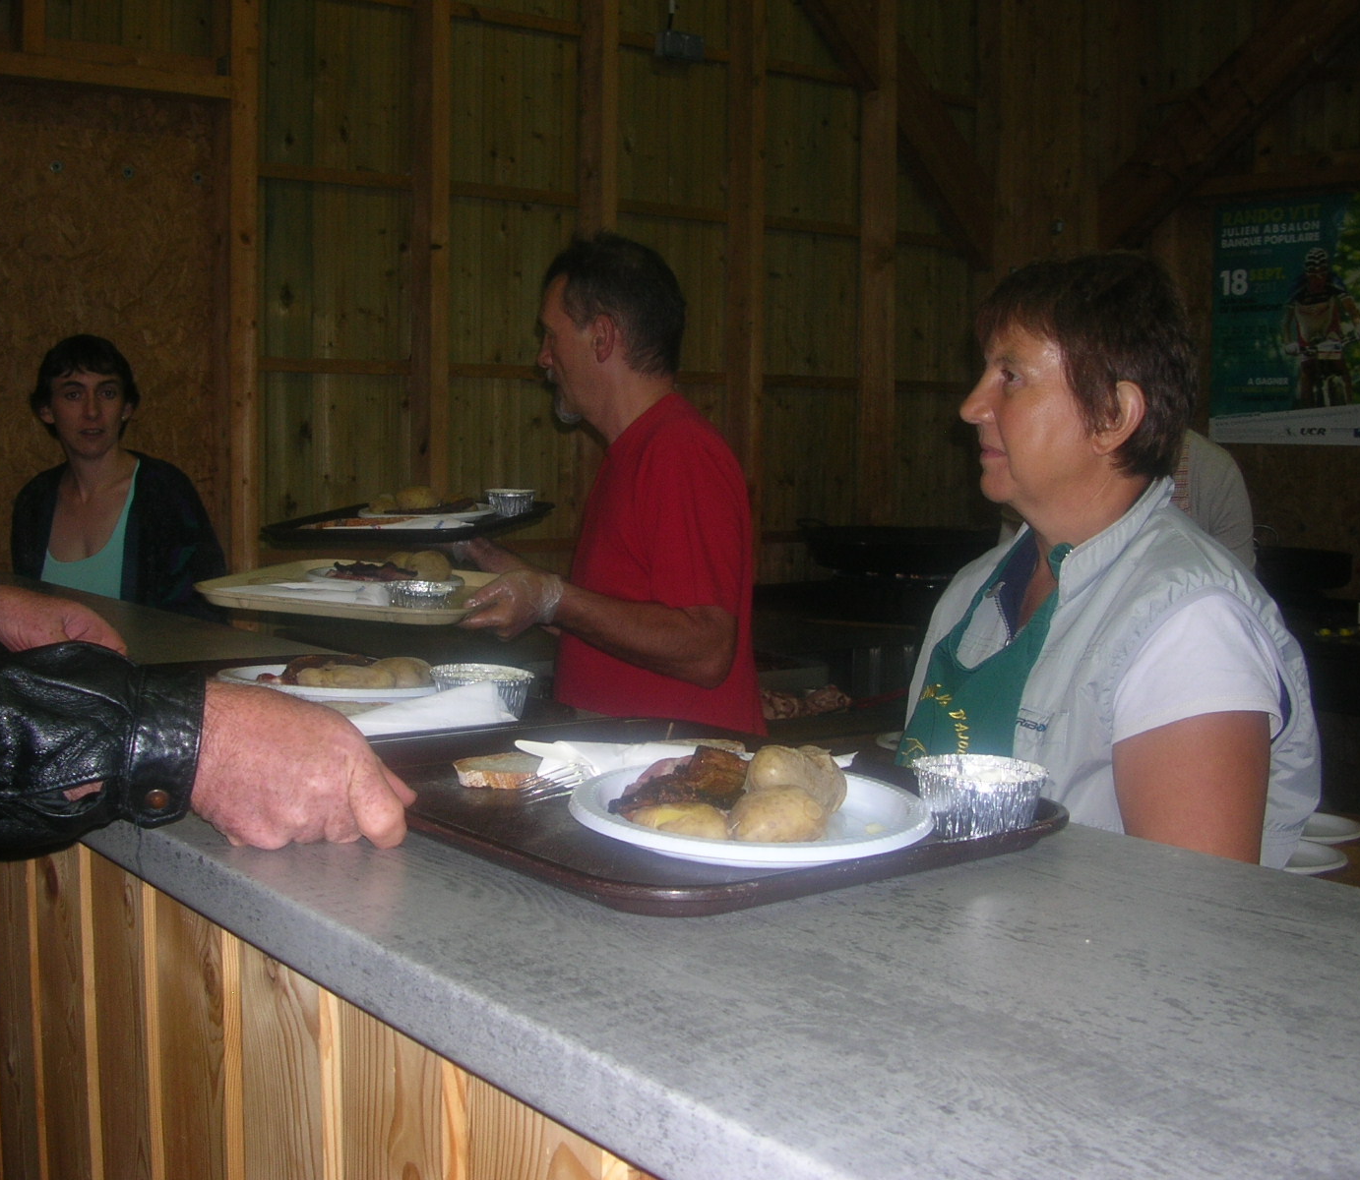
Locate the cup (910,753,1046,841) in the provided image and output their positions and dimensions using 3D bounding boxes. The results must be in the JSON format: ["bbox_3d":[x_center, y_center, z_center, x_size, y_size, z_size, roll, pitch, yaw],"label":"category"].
[{"bbox_3d":[0.191,0.134,1.066,0.085,0.040,0.085,0,5,0],"label":"cup"}]

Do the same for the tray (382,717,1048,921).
[{"bbox_3d":[-0.016,0.138,1.108,0.354,0.020,0.463,-4,7,-38],"label":"tray"}]

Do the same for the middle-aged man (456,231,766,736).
[{"bbox_3d":[-0.111,0.351,2.410,0.480,1.700,0.530,1,5,6],"label":"middle-aged man"}]

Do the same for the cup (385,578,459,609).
[{"bbox_3d":[-0.314,0.018,2.050,0.085,0.040,0.085,0,5,0],"label":"cup"}]

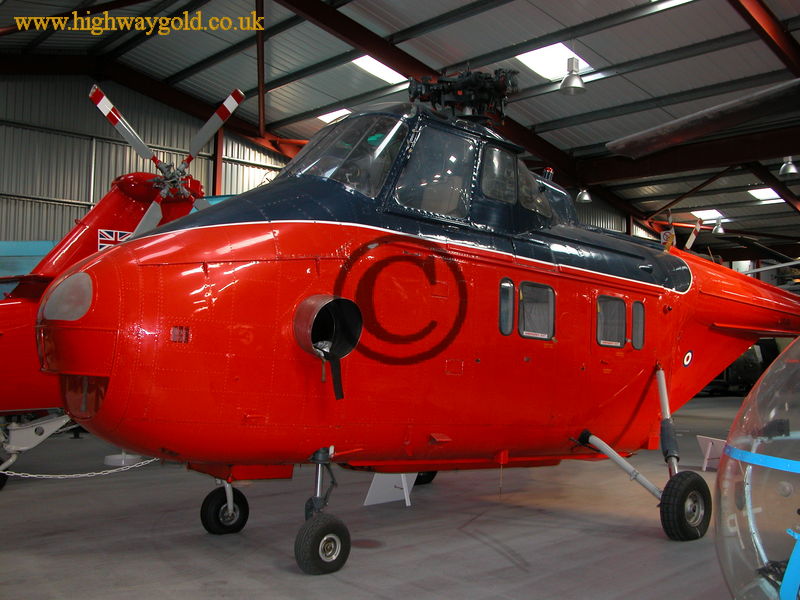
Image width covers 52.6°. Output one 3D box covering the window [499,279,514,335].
[{"bbox_3d":[0.884,0.057,6.784,0.190,0.490,0.050,7,-7,-42],"label":"window"}]

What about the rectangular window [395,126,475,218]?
[{"bbox_3d":[0.283,-1.048,6.466,0.920,0.710,0.070,7,-11,-42],"label":"rectangular window"}]

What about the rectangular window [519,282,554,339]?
[{"bbox_3d":[1.185,0.099,7.043,0.490,0.508,0.050,7,-7,-42],"label":"rectangular window"}]

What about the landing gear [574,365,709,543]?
[{"bbox_3d":[2.459,1.350,7.543,1.260,1.460,0.980,4,-4,-41],"label":"landing gear"}]

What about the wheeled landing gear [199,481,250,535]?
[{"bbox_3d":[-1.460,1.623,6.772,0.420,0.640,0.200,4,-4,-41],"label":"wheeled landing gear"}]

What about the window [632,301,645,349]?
[{"bbox_3d":[2.369,0.257,8.077,0.220,0.484,0.050,7,-7,-42],"label":"window"}]

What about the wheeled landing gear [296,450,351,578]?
[{"bbox_3d":[-0.542,1.467,5.706,0.420,0.880,0.220,4,-4,-41],"label":"wheeled landing gear"}]

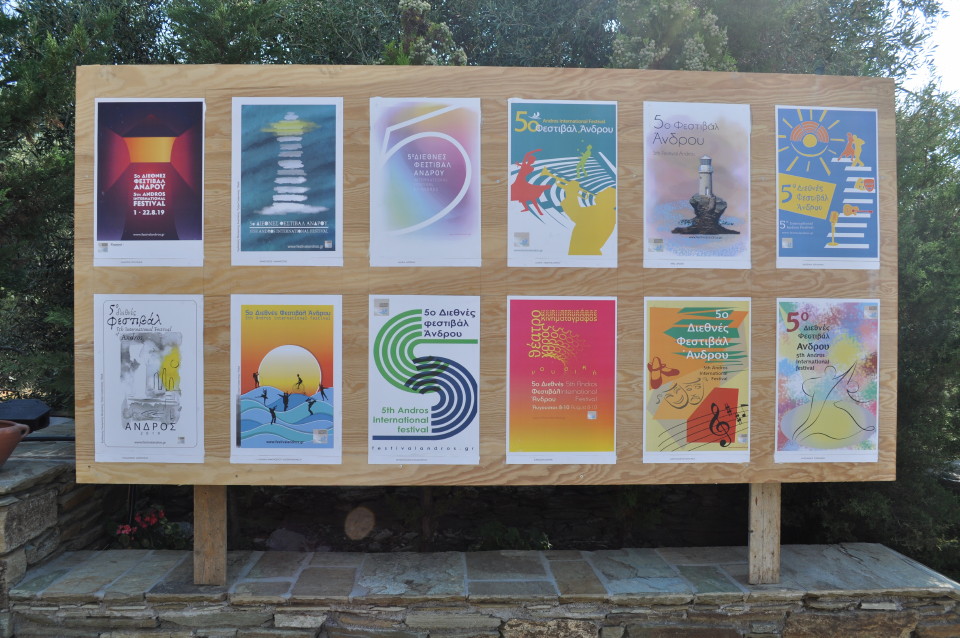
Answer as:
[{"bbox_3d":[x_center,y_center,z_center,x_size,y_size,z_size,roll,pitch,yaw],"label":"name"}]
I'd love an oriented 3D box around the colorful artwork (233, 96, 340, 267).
[{"bbox_3d":[-0.571,-0.408,2.369,0.327,0.500,0.008,0,0,-2],"label":"colorful artwork"}]

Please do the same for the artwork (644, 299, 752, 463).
[{"bbox_3d":[0.656,0.184,2.411,0.327,0.500,0.008,0,0,-2],"label":"artwork"}]

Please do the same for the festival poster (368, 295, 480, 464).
[{"bbox_3d":[-0.166,0.181,2.380,0.327,0.500,0.008,0,0,-2],"label":"festival poster"}]

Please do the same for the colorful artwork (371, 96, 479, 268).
[{"bbox_3d":[-0.162,-0.409,2.384,0.327,0.500,0.008,0,0,-2],"label":"colorful artwork"}]

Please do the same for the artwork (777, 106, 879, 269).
[{"bbox_3d":[1.059,-0.401,2.430,0.327,0.500,0.008,0,0,-2],"label":"artwork"}]

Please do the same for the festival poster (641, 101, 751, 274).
[{"bbox_3d":[0.657,-0.404,2.415,0.327,0.500,0.008,0,0,-2],"label":"festival poster"}]

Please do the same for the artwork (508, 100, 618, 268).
[{"bbox_3d":[0.248,-0.408,2.400,0.327,0.500,0.008,0,0,-2],"label":"artwork"}]

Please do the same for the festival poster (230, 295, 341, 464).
[{"bbox_3d":[-0.574,0.177,2.364,0.327,0.500,0.008,0,0,-2],"label":"festival poster"}]

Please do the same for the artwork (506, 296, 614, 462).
[{"bbox_3d":[0.246,0.183,2.395,0.327,0.500,0.008,1,0,-2],"label":"artwork"}]

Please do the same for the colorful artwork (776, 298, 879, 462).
[{"bbox_3d":[1.056,0.186,2.426,0.327,0.500,0.008,1,0,-2],"label":"colorful artwork"}]

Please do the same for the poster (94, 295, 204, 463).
[{"bbox_3d":[-0.974,0.175,2.349,0.327,0.500,0.008,0,0,-2],"label":"poster"}]

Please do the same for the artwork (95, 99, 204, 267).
[{"bbox_3d":[-0.975,-0.404,2.354,0.327,0.500,0.008,0,0,-2],"label":"artwork"}]

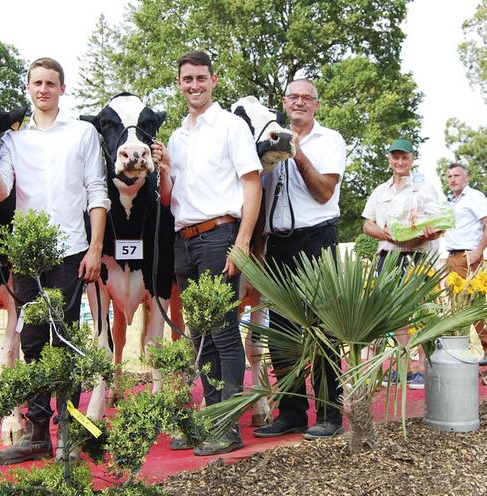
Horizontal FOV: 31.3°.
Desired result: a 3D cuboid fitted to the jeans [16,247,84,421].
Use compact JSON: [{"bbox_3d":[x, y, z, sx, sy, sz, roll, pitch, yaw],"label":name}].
[{"bbox_3d":[-0.870,0.360,3.900,0.340,0.820,0.260,0,-1,-2],"label":"jeans"}]

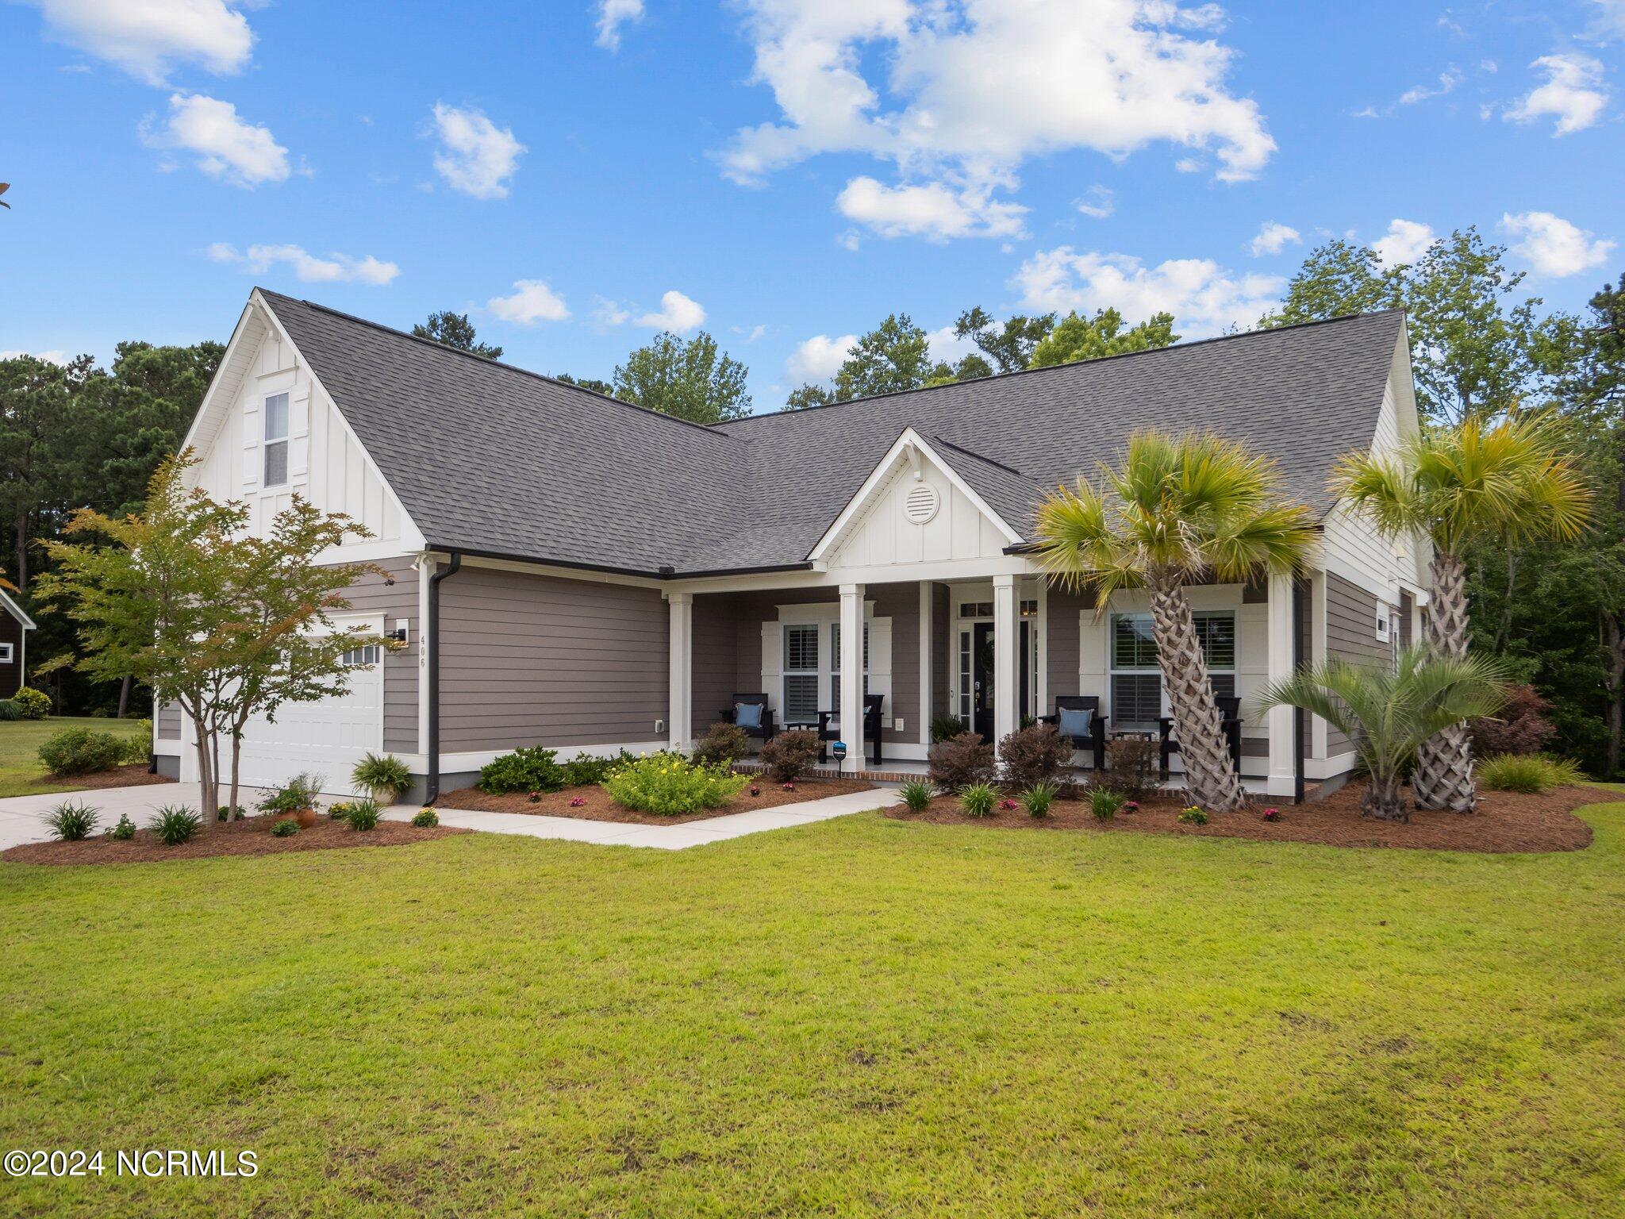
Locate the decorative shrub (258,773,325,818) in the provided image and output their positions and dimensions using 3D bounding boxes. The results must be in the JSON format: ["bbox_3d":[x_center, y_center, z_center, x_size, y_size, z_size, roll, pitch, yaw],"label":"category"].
[{"bbox_3d":[-5.546,1.965,10.950,0.650,0.460,0.580,0,-4,0],"label":"decorative shrub"}]

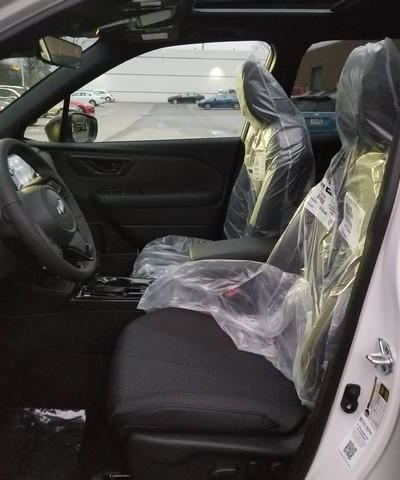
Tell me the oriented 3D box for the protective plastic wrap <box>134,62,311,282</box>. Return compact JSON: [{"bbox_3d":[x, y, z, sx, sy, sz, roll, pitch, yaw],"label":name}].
[{"bbox_3d":[0.055,-0.173,1.942,0.740,1.050,0.540,-1,17,-7],"label":"protective plastic wrap"}]

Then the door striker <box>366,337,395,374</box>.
[{"bbox_3d":[0.318,0.204,0.848,0.045,0.058,0.042,14,21,36],"label":"door striker"}]

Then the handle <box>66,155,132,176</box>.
[{"bbox_3d":[-0.442,-0.335,2.159,0.290,0.095,0.050,-1,17,-7],"label":"handle"}]

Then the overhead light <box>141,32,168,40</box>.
[{"bbox_3d":[-0.141,-0.633,1.495,0.088,0.025,0.050,-1,17,-7],"label":"overhead light"}]

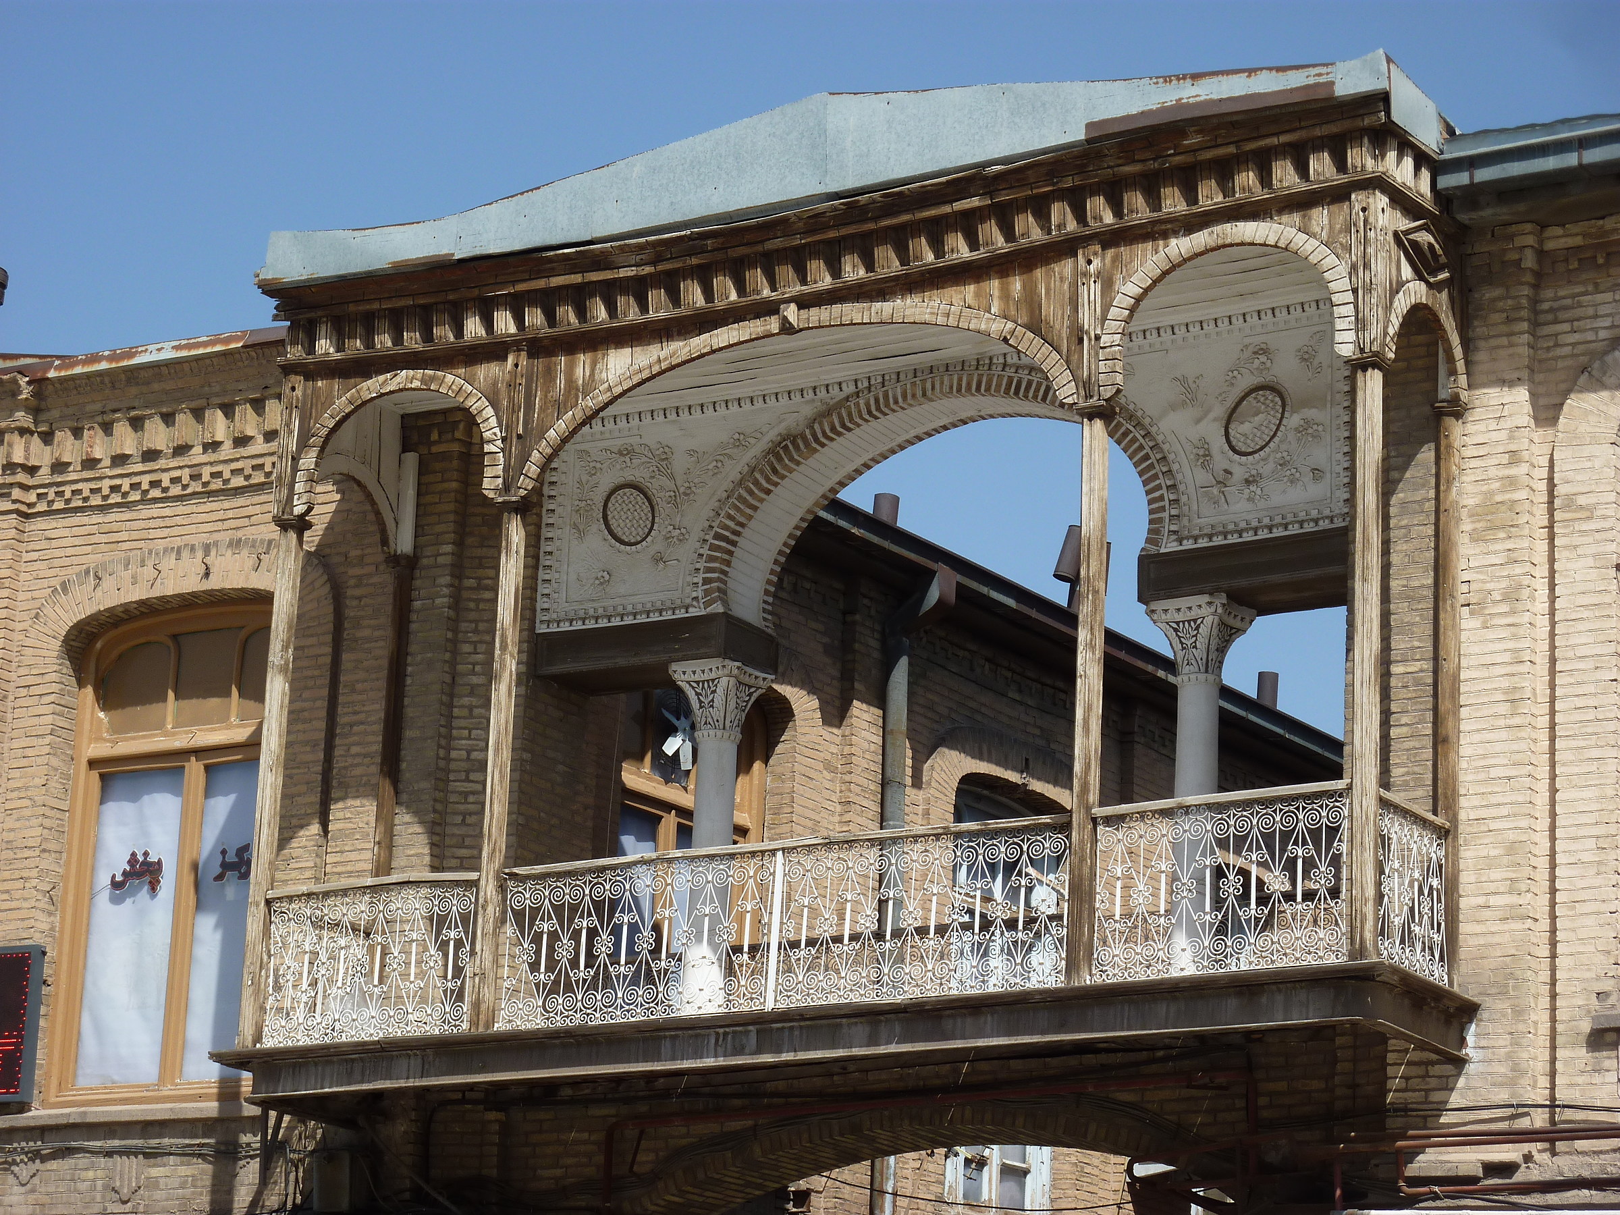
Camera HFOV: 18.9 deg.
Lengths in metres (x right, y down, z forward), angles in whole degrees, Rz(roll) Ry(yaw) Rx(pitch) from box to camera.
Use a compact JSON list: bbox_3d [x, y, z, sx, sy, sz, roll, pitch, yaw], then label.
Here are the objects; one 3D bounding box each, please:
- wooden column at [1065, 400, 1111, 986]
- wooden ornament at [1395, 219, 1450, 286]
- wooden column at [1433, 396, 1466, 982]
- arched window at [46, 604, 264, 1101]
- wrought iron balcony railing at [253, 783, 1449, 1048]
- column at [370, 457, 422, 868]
[{"bbox_3d":[1.310,0.375,22.832,0.146,2.819,0.146,-7,-17,32],"label":"wooden column"},{"bbox_3d":[2.894,-1.697,22.956,0.076,0.302,0.594,-7,-17,32],"label":"wooden ornament"},{"bbox_3d":[3.003,0.388,22.815,0.135,2.894,0.135,-7,-17,32],"label":"wooden column"},{"bbox_3d":[-3.460,1.329,27.091,1.696,2.819,0.162,-7,-17,32],"label":"arched window"},{"bbox_3d":[0.064,1.723,24.943,6.593,0.871,0.970,-7,-19,31],"label":"wrought iron balcony railing"},{"bbox_3d":[-2.282,0.761,26.264,0.151,3.348,0.151,-7,-17,32],"label":"column"}]

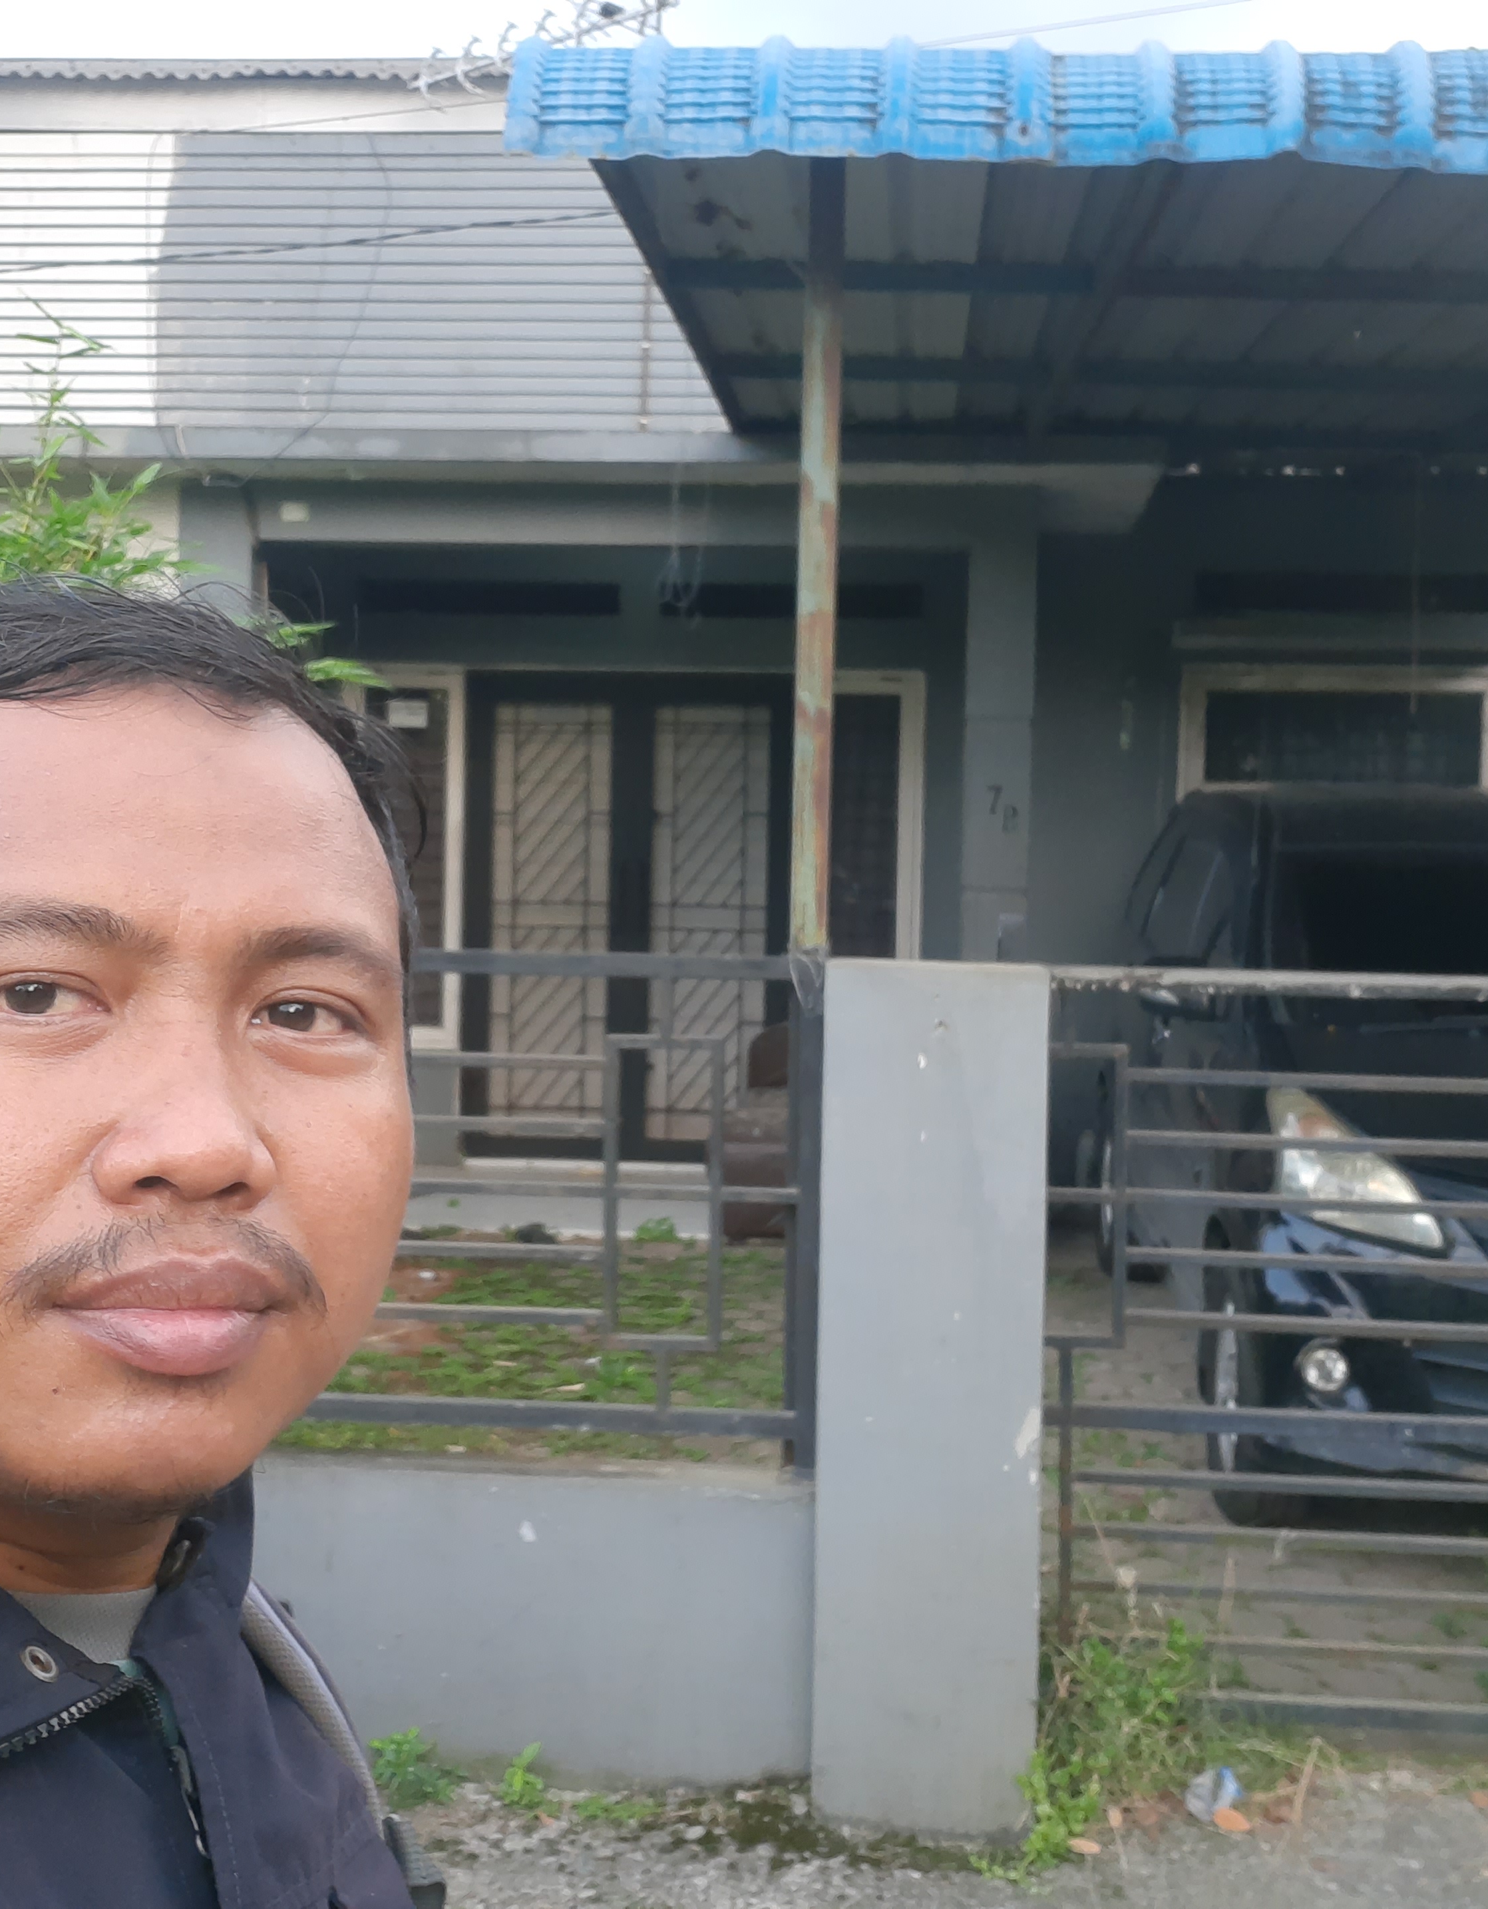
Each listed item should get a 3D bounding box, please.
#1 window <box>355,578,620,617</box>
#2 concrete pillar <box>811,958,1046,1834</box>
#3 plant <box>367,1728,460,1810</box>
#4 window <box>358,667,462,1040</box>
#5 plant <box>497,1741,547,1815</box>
[{"bbox_3d":[-1.100,-1.536,7.950,1.144,0.161,0.100,1,2,2],"label":"window"},{"bbox_3d":[0.297,0.681,3.014,0.342,1.348,0.330,1,2,4],"label":"concrete pillar"},{"bbox_3d":[-0.517,1.276,2.881,0.146,0.127,0.124,1,2,4],"label":"plant"},{"bbox_3d":[-1.451,-0.416,7.950,0.508,1.605,0.100,1,2,2],"label":"window"},{"bbox_3d":[-0.345,1.289,2.875,0.078,0.109,0.066,1,2,4],"label":"plant"}]

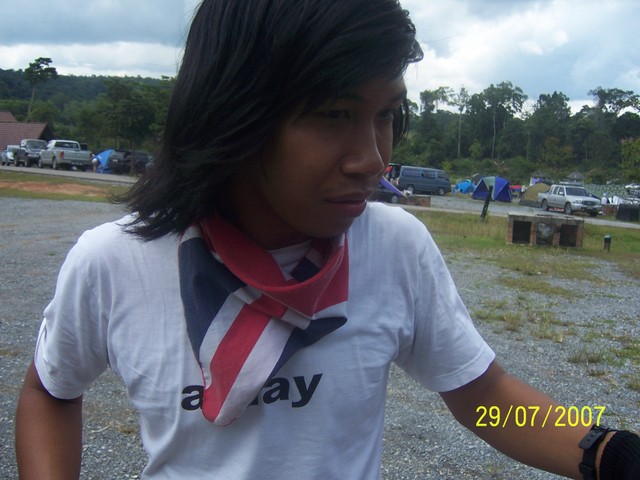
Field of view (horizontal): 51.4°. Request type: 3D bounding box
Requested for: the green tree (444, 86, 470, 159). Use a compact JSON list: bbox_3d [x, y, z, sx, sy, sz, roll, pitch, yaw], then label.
[{"bbox_3d":[20.583,-17.127,100.000,4.000,12.000,4.000,5,6,14],"label":"green tree"}]

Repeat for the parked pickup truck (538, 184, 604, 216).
[{"bbox_3d":[15.630,-2.500,41.710,1.750,1.700,4.950,2,6,-9],"label":"parked pickup truck"}]

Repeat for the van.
[{"bbox_3d":[7.650,-4.480,50.520,4.700,1.970,1.750,1,6,-24],"label":"van"}]

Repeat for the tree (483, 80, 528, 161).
[{"bbox_3d":[27.719,-17.428,100.000,6.600,12.600,6.400,5,6,16],"label":"tree"}]

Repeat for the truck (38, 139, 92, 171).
[{"bbox_3d":[-14.770,-4.870,38.370,1.750,1.680,5.000,-1,7,-36],"label":"truck"}]

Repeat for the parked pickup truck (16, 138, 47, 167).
[{"bbox_3d":[-19.550,-5.910,45.530,1.760,1.800,5.050,-1,7,-37],"label":"parked pickup truck"}]

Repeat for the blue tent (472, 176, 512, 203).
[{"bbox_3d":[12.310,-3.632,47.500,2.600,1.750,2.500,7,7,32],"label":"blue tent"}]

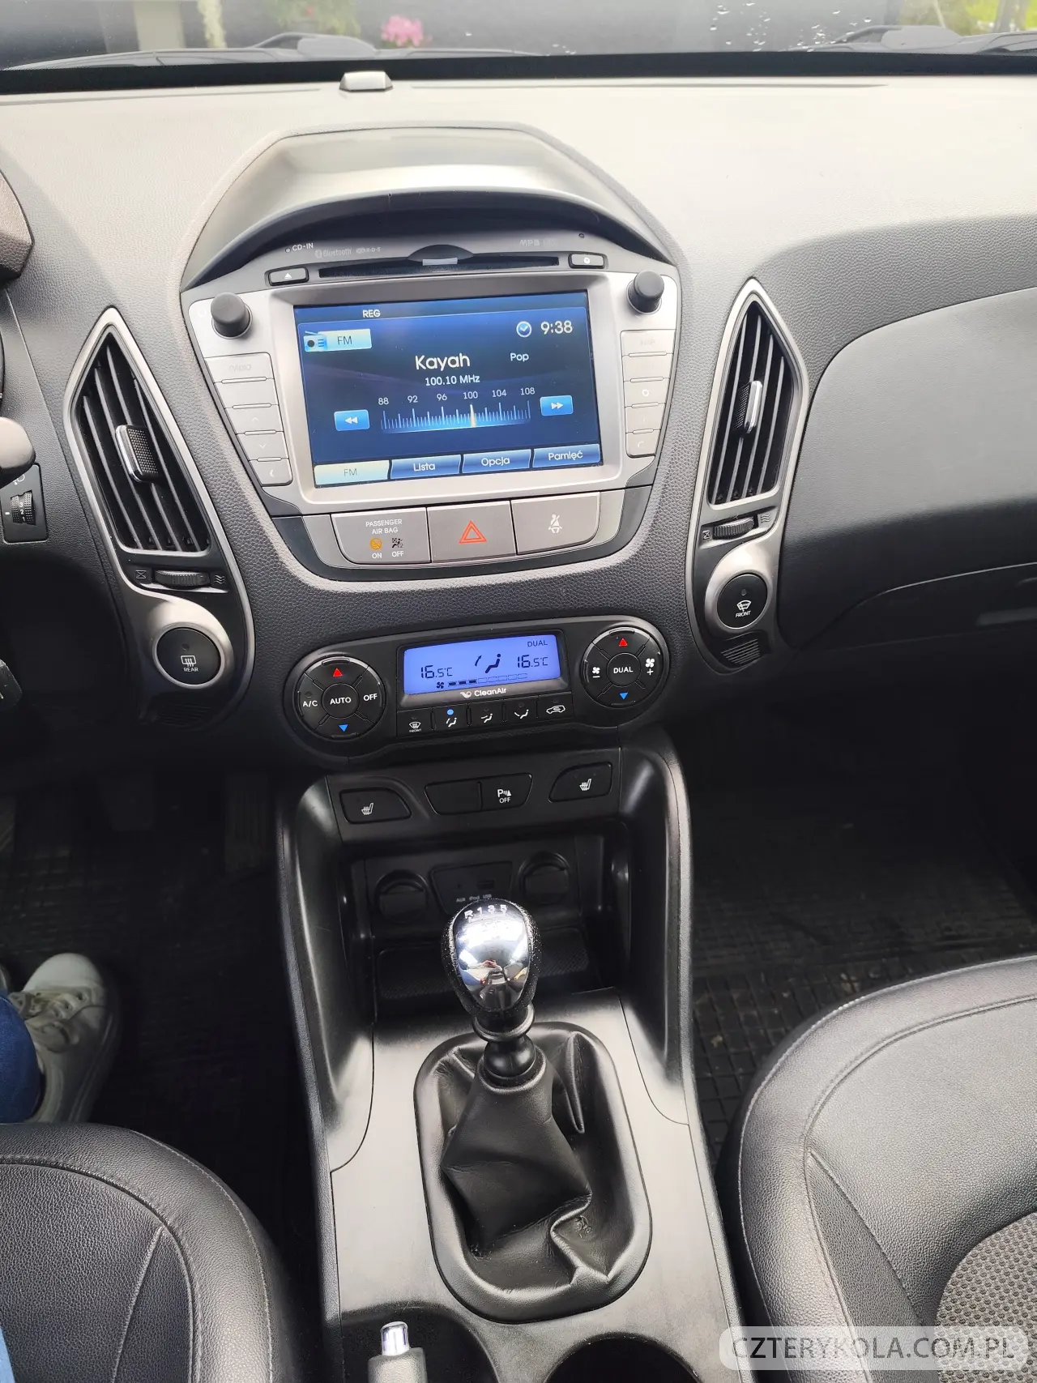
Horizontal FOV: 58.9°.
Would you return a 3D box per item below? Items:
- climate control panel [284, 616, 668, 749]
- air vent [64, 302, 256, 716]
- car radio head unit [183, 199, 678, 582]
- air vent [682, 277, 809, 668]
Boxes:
[{"bbox_3d":[-0.019,-0.005,0.484,0.203,0.065,0.030,-6,20,-7],"label":"climate control panel"},{"bbox_3d":[-0.182,-0.083,0.475,0.070,0.220,0.032,-13,13,7],"label":"air vent"},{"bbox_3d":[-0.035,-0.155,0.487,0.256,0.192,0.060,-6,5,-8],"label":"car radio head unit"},{"bbox_3d":[0.123,-0.115,0.512,0.070,0.220,0.032,1,12,-21],"label":"air vent"}]

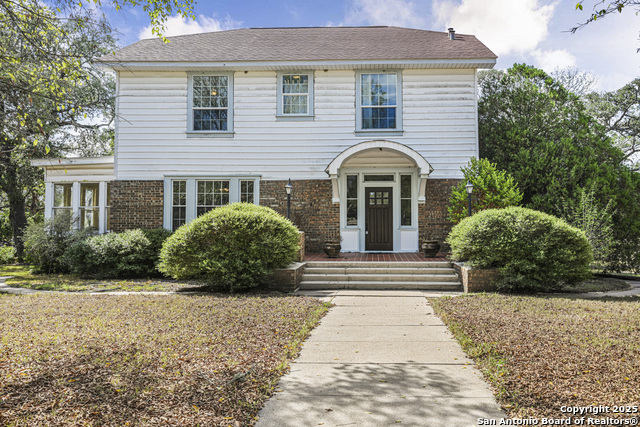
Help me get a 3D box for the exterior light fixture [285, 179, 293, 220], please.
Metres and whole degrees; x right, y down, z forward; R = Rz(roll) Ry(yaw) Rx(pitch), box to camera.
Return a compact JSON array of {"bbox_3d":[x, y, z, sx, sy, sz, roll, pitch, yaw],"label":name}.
[{"bbox_3d":[-0.800,0.330,11.100,0.220,2.500,0.220,0,0,2],"label":"exterior light fixture"}]

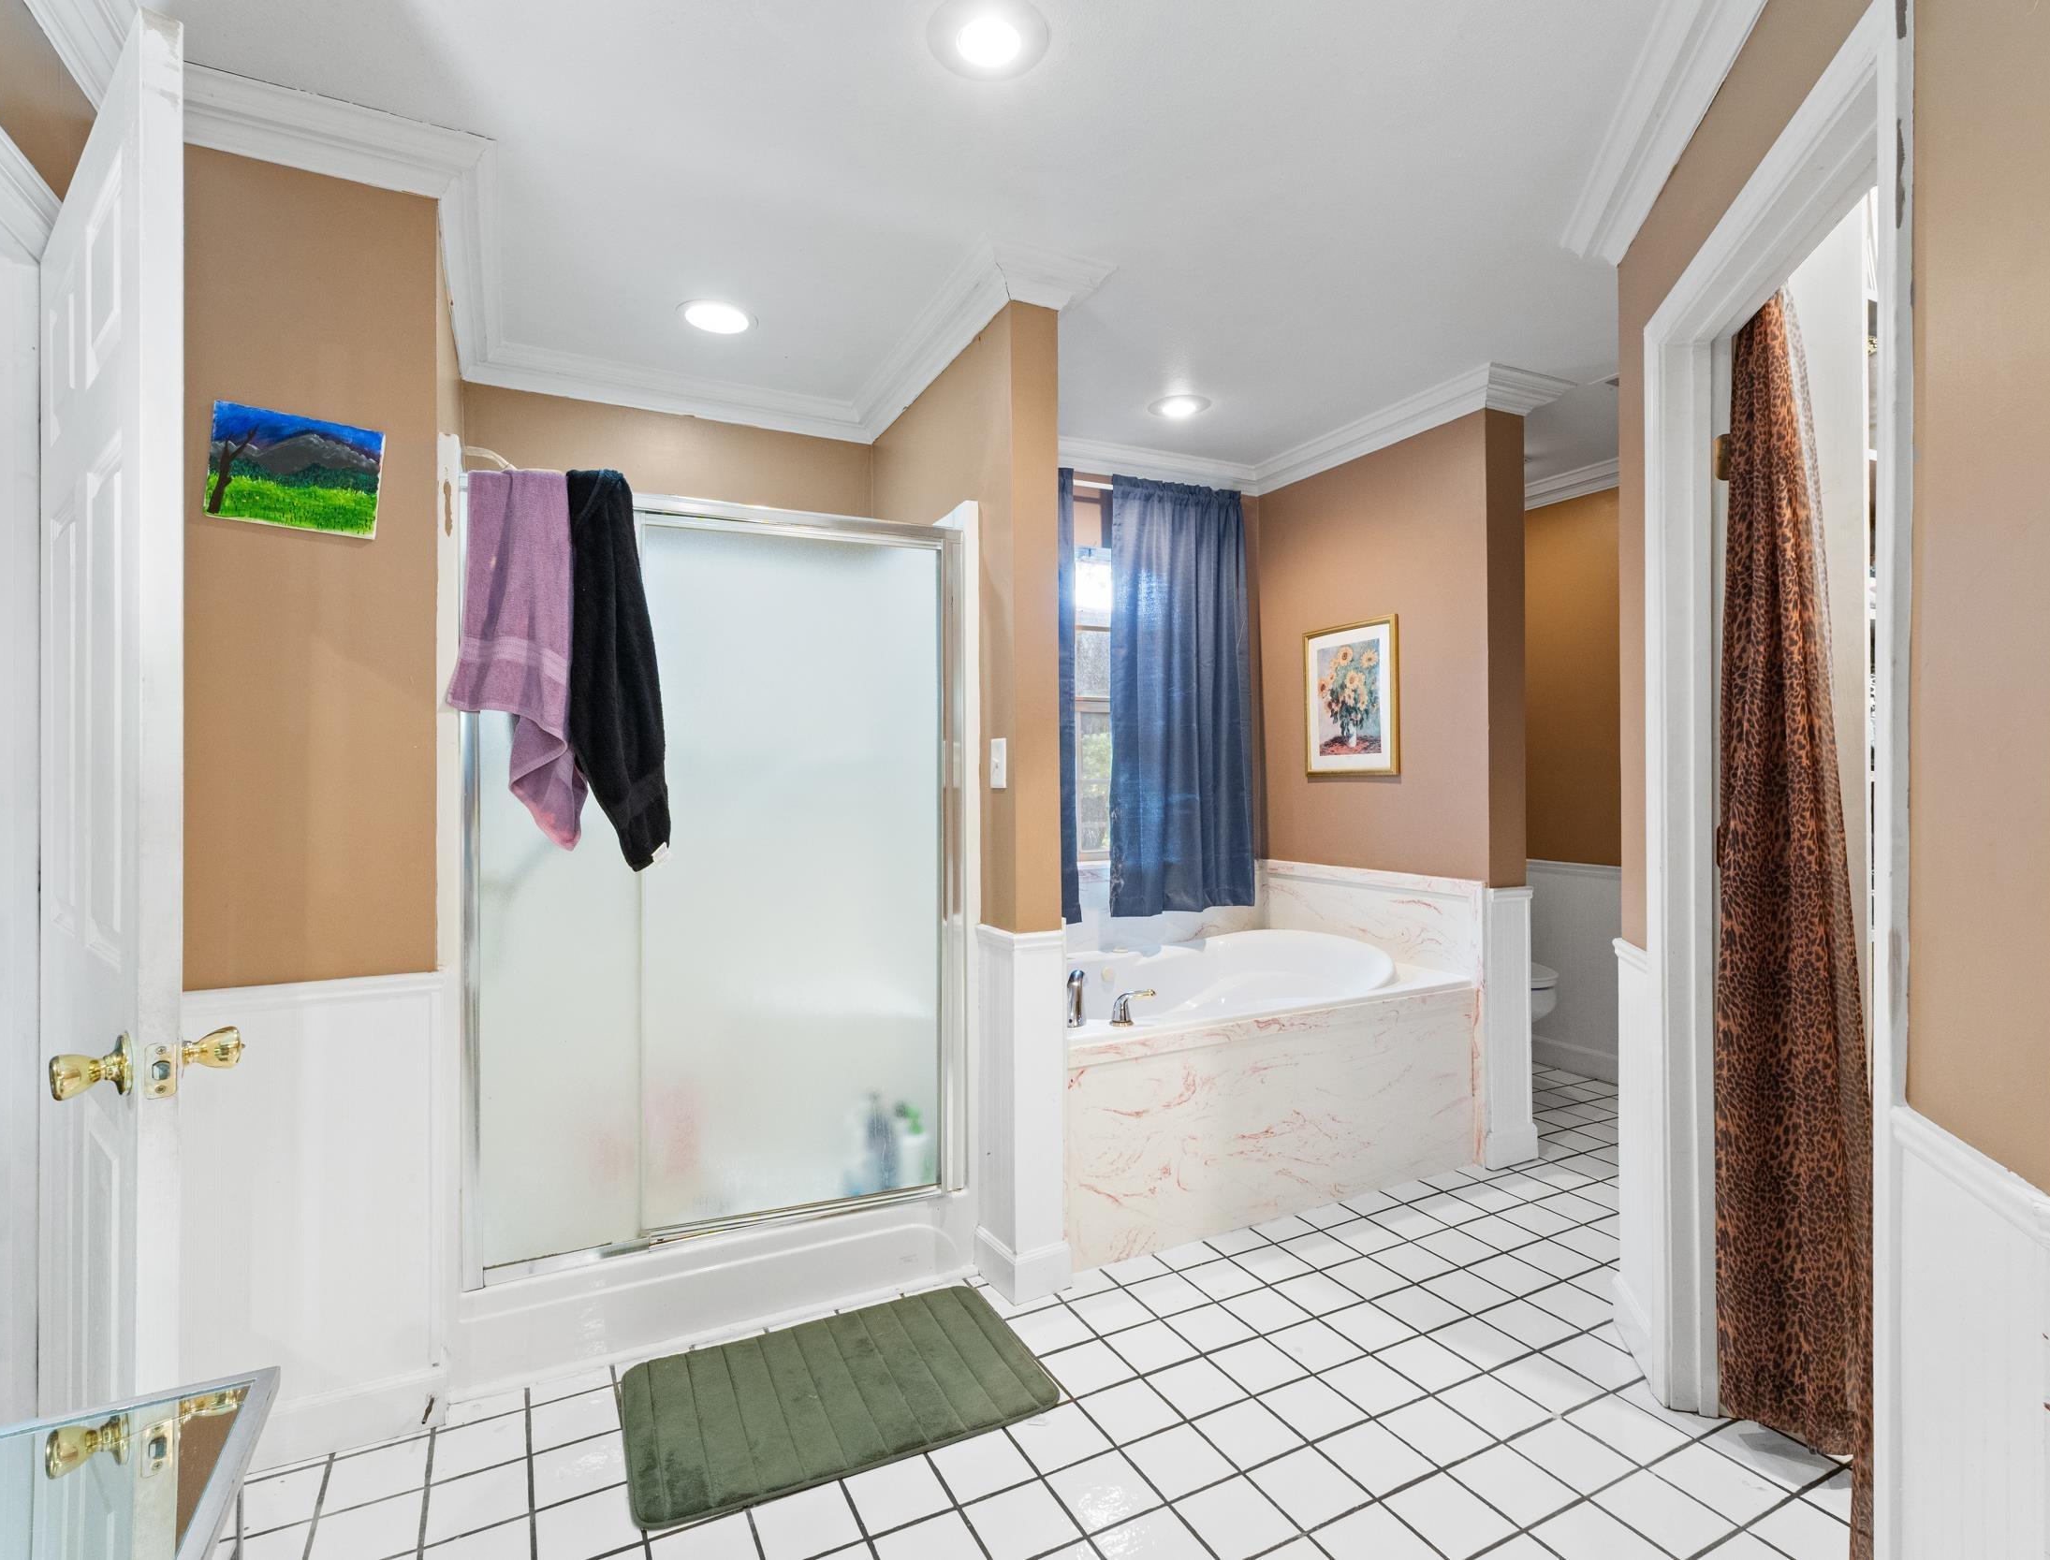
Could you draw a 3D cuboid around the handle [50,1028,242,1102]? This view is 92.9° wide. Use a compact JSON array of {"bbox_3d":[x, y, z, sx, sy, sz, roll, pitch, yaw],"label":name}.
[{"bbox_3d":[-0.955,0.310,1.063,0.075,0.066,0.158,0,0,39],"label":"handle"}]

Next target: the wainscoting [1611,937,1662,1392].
[{"bbox_3d":[1.309,0.794,2.072,0.050,0.868,0.245,0,0,16],"label":"wainscoting"}]

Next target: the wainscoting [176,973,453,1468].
[{"bbox_3d":[-1.329,0.793,1.786,0.473,0.868,0.045,0,0,-27],"label":"wainscoting"}]

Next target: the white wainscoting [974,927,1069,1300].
[{"bbox_3d":[-0.006,0.785,2.400,0.150,0.874,0.205,0,0,-27],"label":"white wainscoting"}]

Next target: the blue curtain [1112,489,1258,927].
[{"bbox_3d":[0.601,-0.307,3.674,0.633,1.611,0.100,0,0,-27],"label":"blue curtain"}]

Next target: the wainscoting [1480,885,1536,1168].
[{"bbox_3d":[1.531,0.779,3.116,0.230,0.875,0.080,0,0,-27],"label":"wainscoting"}]

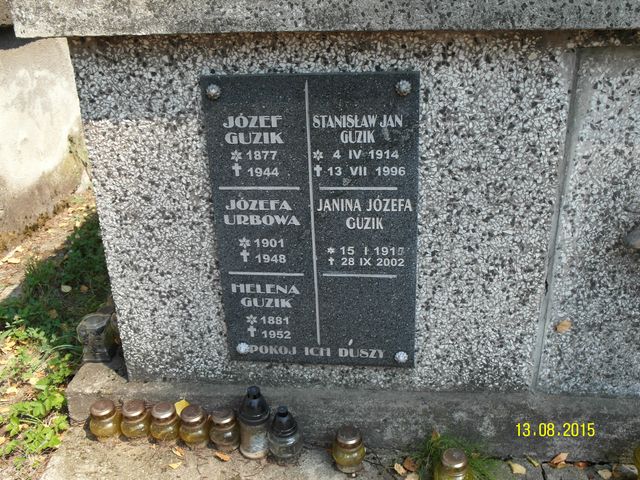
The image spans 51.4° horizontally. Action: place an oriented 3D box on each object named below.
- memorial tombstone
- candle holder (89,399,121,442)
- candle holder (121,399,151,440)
[{"bbox_3d":[-0.009,-0.022,1.361,0.412,0.626,0.024,1,22,7],"label":"memorial tombstone"},{"bbox_3d":[-0.492,0.406,1.522,0.068,0.085,0.068,3,22,7],"label":"candle holder"},{"bbox_3d":[-0.425,0.408,1.526,0.068,0.085,0.068,3,22,7],"label":"candle holder"}]

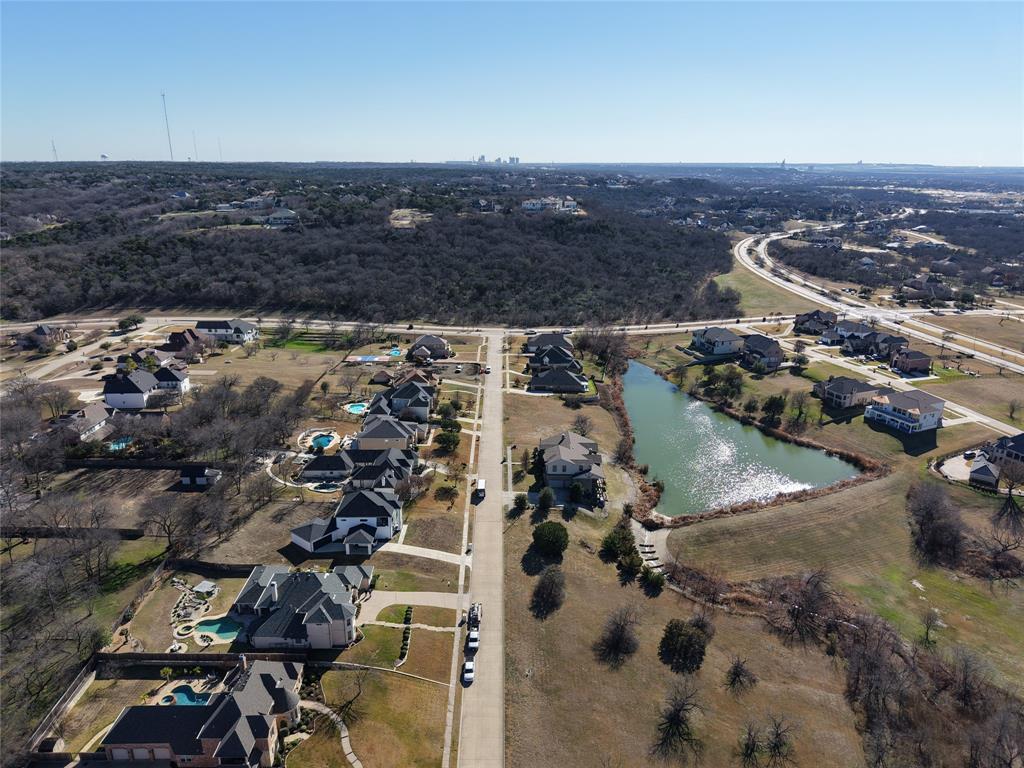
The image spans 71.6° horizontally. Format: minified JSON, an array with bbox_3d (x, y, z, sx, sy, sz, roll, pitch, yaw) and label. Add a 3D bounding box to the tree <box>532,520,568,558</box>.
[{"bbox_3d":[10.960,42.200,195.610,10.000,8.300,10.000,0,17,-1],"label":"tree"}]

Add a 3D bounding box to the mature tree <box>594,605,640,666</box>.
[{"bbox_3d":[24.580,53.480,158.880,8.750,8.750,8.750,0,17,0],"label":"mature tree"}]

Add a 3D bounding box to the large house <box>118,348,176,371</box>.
[{"bbox_3d":[-192.400,-14.770,377.300,23.320,8.070,24.290,0,17,0],"label":"large house"}]

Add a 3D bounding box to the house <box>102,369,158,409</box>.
[{"bbox_3d":[-169.080,1.920,317.360,18.950,12.150,20.890,0,17,0],"label":"house"}]

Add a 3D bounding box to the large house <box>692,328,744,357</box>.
[{"bbox_3d":[107.760,-23.910,372.690,17.000,10.800,21.000,-5,18,-17],"label":"large house"}]

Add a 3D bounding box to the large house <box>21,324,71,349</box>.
[{"bbox_3d":[-274.990,-30.000,421.400,17.490,10.690,20.890,8,19,24],"label":"large house"}]

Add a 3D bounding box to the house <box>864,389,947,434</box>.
[{"bbox_3d":[155.770,9.400,280.900,18.500,10.500,21.000,-8,19,-24],"label":"house"}]

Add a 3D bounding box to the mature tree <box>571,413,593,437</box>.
[{"bbox_3d":[28.350,16.110,284.000,8.000,9.200,8.000,0,17,-1],"label":"mature tree"}]

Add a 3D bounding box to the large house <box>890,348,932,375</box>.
[{"bbox_3d":[209.110,-13.490,371.590,15.060,9.040,16.030,-5,18,-14],"label":"large house"}]

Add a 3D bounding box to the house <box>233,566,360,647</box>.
[{"bbox_3d":[-50.240,49.900,168.140,29.640,10.010,26.720,0,17,0],"label":"house"}]

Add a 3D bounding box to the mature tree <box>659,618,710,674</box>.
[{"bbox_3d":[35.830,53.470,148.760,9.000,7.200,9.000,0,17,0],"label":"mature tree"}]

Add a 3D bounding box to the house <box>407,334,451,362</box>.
[{"bbox_3d":[-44.700,-20.970,392.670,20.890,10.690,23.320,0,17,0],"label":"house"}]

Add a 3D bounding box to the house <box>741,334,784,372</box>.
[{"bbox_3d":[136.040,-17.540,378.980,14.580,12.340,20.410,-5,18,-14],"label":"house"}]

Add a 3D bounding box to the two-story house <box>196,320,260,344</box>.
[{"bbox_3d":[-165.900,-30.550,411.340,36.000,9.300,25.000,0,17,-1],"label":"two-story house"}]

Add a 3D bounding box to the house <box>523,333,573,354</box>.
[{"bbox_3d":[20.570,-23.240,389.870,25.000,9.300,19.500,0,17,-1],"label":"house"}]

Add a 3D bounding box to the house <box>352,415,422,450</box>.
[{"bbox_3d":[-45.670,16.940,274.710,24.290,9.040,23.810,0,17,0],"label":"house"}]

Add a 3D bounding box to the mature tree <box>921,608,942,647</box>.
[{"bbox_3d":[94.450,54.590,159.530,4.660,8.160,4.660,0,17,0],"label":"mature tree"}]

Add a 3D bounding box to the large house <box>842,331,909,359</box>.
[{"bbox_3d":[190.980,-21.780,374.620,17.500,10.000,25.000,-5,18,-17],"label":"large house"}]

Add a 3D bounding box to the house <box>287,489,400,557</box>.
[{"bbox_3d":[-47.480,37.930,203.380,30.000,11.500,23.000,0,17,-1],"label":"house"}]

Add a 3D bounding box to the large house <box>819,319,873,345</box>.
[{"bbox_3d":[193.600,-30.030,412.430,29.000,9.800,22.000,-3,18,-10],"label":"large house"}]

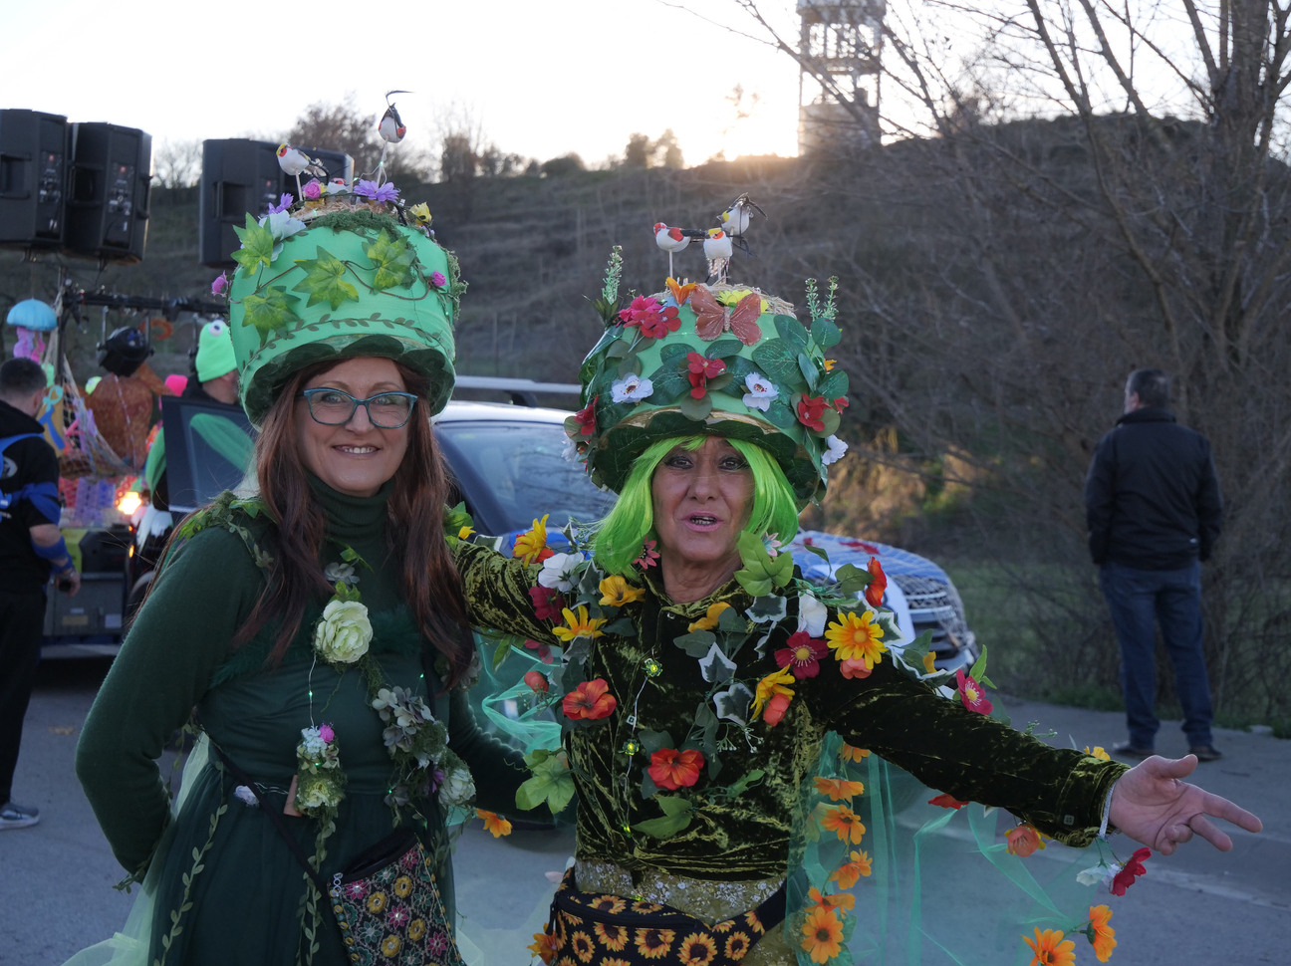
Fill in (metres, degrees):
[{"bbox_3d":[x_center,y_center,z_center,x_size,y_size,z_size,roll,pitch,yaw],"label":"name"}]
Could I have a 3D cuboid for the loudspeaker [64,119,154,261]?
[{"bbox_3d":[-2.915,-1.594,11.400,0.440,0.690,0.370,0,2,-29],"label":"loudspeaker"}]

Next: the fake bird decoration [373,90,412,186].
[{"bbox_3d":[-0.328,-0.447,2.700,0.048,0.122,0.055,1,2,18],"label":"fake bird decoration"}]

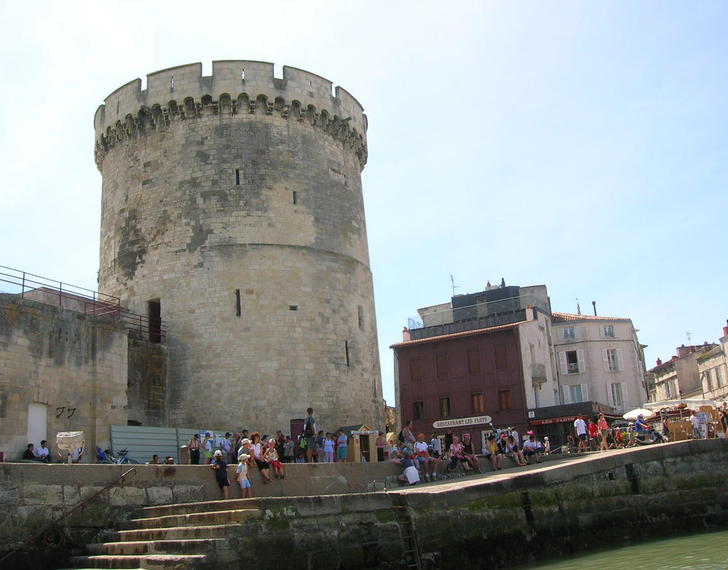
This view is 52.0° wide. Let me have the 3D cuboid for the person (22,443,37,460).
[{"bbox_3d":[-11.016,5.728,24.565,0.750,1.050,0.500,-6,-14,10],"label":"person"}]

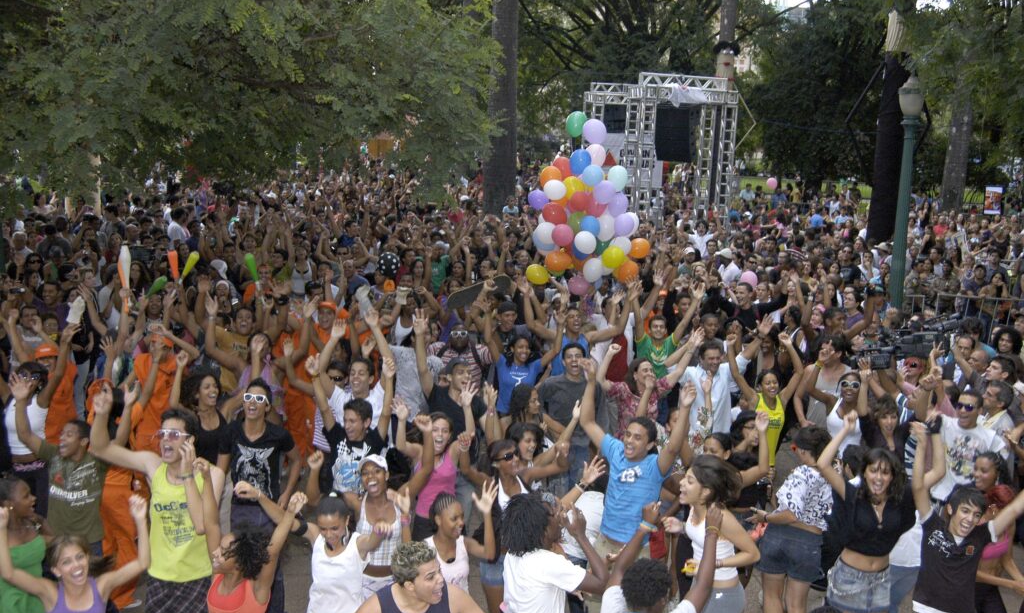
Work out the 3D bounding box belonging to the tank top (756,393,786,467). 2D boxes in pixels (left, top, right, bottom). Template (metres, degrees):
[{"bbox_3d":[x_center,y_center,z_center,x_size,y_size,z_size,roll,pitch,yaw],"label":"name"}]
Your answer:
[{"bbox_3d":[1.996,0.950,7.900,0.290,0.570,0.210,2,10,5],"label":"tank top"}]

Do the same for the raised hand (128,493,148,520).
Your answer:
[{"bbox_3d":[-1.606,0.864,4.400,0.085,0.120,0.085,-1,11,-17],"label":"raised hand"}]

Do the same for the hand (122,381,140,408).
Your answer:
[{"bbox_3d":[-2.008,0.464,5.400,0.100,0.155,0.085,5,10,-11],"label":"hand"}]

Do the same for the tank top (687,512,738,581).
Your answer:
[{"bbox_3d":[0.965,1.151,4.950,0.220,0.380,0.290,-11,11,-24],"label":"tank top"}]

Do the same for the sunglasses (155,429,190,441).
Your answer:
[{"bbox_3d":[-1.742,0.657,5.250,0.145,0.053,0.130,5,11,17],"label":"sunglasses"}]

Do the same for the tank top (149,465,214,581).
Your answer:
[{"bbox_3d":[-1.750,1.140,5.400,0.360,0.650,0.260,0,10,-9],"label":"tank top"}]

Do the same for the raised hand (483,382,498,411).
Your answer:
[{"bbox_3d":[-0.114,0.488,5.550,0.085,0.155,0.065,5,11,17],"label":"raised hand"}]

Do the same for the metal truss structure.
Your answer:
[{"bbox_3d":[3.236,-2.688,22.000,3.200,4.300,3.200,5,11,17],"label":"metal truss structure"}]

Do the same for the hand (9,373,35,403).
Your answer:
[{"bbox_3d":[-2.589,0.427,5.400,0.135,0.165,0.070,-10,11,-19],"label":"hand"}]

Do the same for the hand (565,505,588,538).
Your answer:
[{"bbox_3d":[0.281,0.939,4.450,0.100,0.145,0.080,-16,12,-20],"label":"hand"}]

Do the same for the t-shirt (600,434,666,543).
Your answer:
[{"bbox_3d":[0.695,1.041,5.850,0.400,0.610,0.260,10,10,14],"label":"t-shirt"}]

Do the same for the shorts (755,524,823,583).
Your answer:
[{"bbox_3d":[1.532,1.364,5.650,0.360,0.300,0.260,1,6,-12],"label":"shorts"}]

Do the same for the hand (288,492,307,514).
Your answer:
[{"bbox_3d":[-0.912,0.838,4.350,0.085,0.105,0.080,16,13,-23],"label":"hand"}]

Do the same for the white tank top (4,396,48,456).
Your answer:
[{"bbox_3d":[-2.966,0.733,6.250,0.290,0.380,0.220,-1,11,-18],"label":"white tank top"}]

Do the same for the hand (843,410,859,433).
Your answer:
[{"bbox_3d":[1.753,0.596,5.300,0.085,0.115,0.080,19,9,5],"label":"hand"}]

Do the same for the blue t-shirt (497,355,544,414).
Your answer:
[{"bbox_3d":[0.071,0.664,8.600,0.420,0.500,0.240,2,10,-1],"label":"blue t-shirt"}]

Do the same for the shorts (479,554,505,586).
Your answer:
[{"bbox_3d":[-0.031,1.450,5.750,0.350,0.280,0.260,-2,11,-22],"label":"shorts"}]

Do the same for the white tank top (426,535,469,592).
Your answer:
[{"bbox_3d":[-0.312,1.345,4.950,0.360,0.540,0.240,-1,11,-14],"label":"white tank top"}]

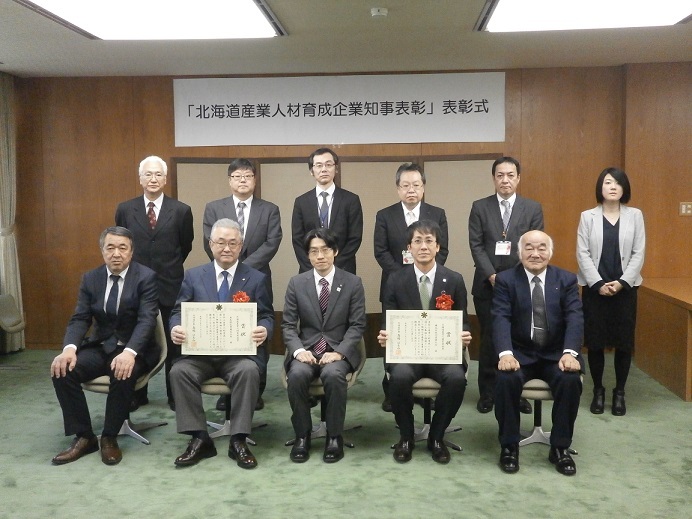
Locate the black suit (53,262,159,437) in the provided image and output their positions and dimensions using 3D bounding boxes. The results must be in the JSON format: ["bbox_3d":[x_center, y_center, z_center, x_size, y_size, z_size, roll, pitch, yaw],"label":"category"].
[{"bbox_3d":[-1.354,0.498,4.225,0.530,0.920,0.650,0,5,5],"label":"black suit"}]

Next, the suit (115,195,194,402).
[{"bbox_3d":[-1.325,0.272,4.979,0.540,1.405,0.300,-1,5,-3],"label":"suit"}]

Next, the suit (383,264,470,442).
[{"bbox_3d":[0.478,0.493,4.273,0.500,0.940,0.670,0,5,3],"label":"suit"}]

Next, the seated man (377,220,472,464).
[{"bbox_3d":[0.461,0.422,4.228,0.540,1.290,0.810,0,5,3],"label":"seated man"}]

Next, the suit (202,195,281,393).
[{"bbox_3d":[-0.721,0.276,4.969,0.530,1.390,0.290,0,5,0],"label":"suit"}]

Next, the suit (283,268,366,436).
[{"bbox_3d":[-0.126,0.500,4.206,0.490,0.900,0.630,0,5,2],"label":"suit"}]

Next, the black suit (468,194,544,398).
[{"bbox_3d":[1.075,0.244,4.849,0.500,1.360,0.310,0,5,7],"label":"black suit"}]

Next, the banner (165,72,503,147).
[{"bbox_3d":[-0.074,-1.357,6.543,3.012,0.610,0.020,0,5,3],"label":"banner"}]

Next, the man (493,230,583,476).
[{"bbox_3d":[1.074,0.456,4.012,0.540,1.240,0.750,0,5,10],"label":"man"}]

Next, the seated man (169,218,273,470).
[{"bbox_3d":[-0.713,0.429,4.187,0.580,1.300,0.810,-1,5,-3],"label":"seated man"}]

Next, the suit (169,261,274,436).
[{"bbox_3d":[-0.722,0.494,4.239,0.570,0.940,0.680,-1,5,-3],"label":"suit"}]

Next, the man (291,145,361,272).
[{"bbox_3d":[-0.133,0.131,4.928,0.510,1.755,0.310,0,5,4],"label":"man"}]

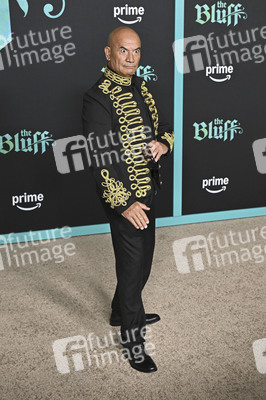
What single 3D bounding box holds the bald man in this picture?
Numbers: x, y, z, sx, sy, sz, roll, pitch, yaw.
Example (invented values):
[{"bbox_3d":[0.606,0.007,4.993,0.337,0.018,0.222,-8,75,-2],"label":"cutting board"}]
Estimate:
[{"bbox_3d":[0.005,-0.010,2.756,0.480,1.755,0.550,10,19,35],"label":"bald man"}]

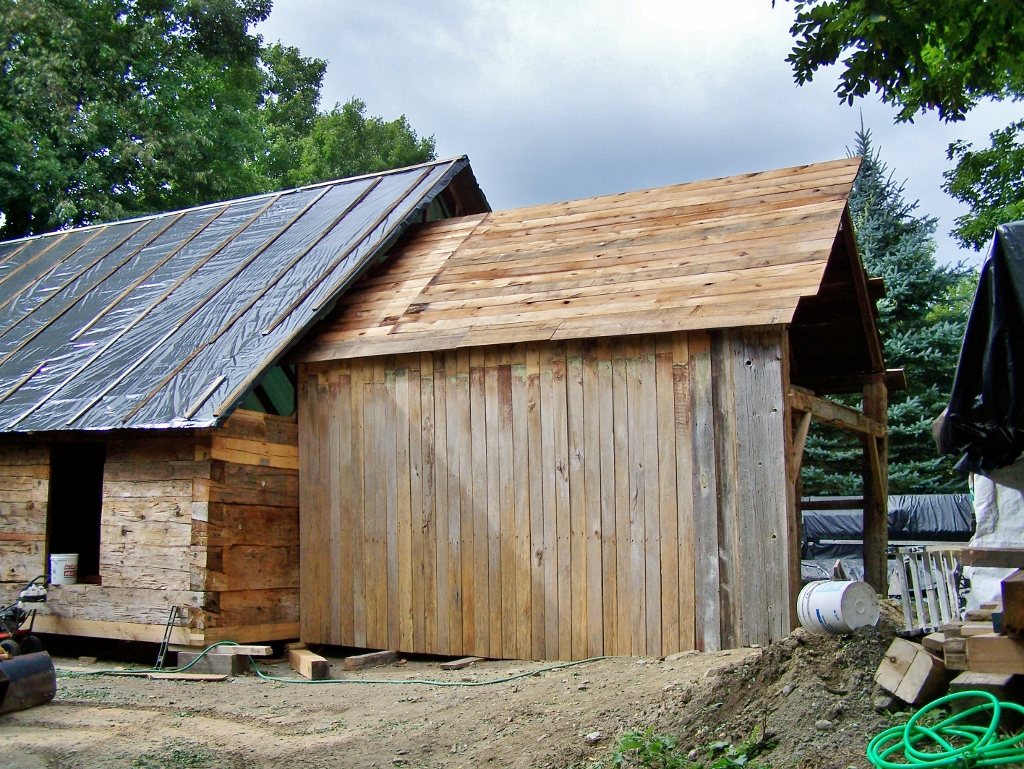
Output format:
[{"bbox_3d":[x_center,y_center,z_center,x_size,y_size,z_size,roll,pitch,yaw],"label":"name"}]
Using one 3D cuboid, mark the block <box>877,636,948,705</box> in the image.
[{"bbox_3d":[1.770,1.264,4.951,0.200,0.200,0.229,30,5,42],"label":"block"}]

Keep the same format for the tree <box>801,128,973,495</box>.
[{"bbox_3d":[5.413,-0.457,17.075,4.400,7.600,4.400,-1,-7,20],"label":"tree"}]

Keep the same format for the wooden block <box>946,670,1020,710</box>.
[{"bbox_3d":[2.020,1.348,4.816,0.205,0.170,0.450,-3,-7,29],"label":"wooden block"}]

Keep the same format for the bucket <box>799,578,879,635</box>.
[{"bbox_3d":[1.790,1.215,6.130,0.305,0.305,0.365,4,-12,-22],"label":"bucket"}]

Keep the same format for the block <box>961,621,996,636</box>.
[{"bbox_3d":[2.169,1.129,5.174,0.190,0.042,0.200,-2,-7,22],"label":"block"}]

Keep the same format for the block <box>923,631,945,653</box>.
[{"bbox_3d":[2.033,1.236,5.325,0.130,0.050,0.160,-4,-8,35],"label":"block"}]

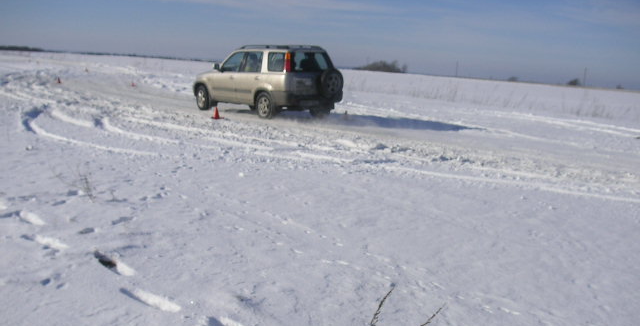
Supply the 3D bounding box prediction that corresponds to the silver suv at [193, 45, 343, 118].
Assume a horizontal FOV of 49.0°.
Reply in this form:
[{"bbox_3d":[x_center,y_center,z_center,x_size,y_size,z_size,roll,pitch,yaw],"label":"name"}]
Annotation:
[{"bbox_3d":[-1.418,-2.051,17.460,1.770,1.690,4.480,-4,10,-41],"label":"silver suv"}]

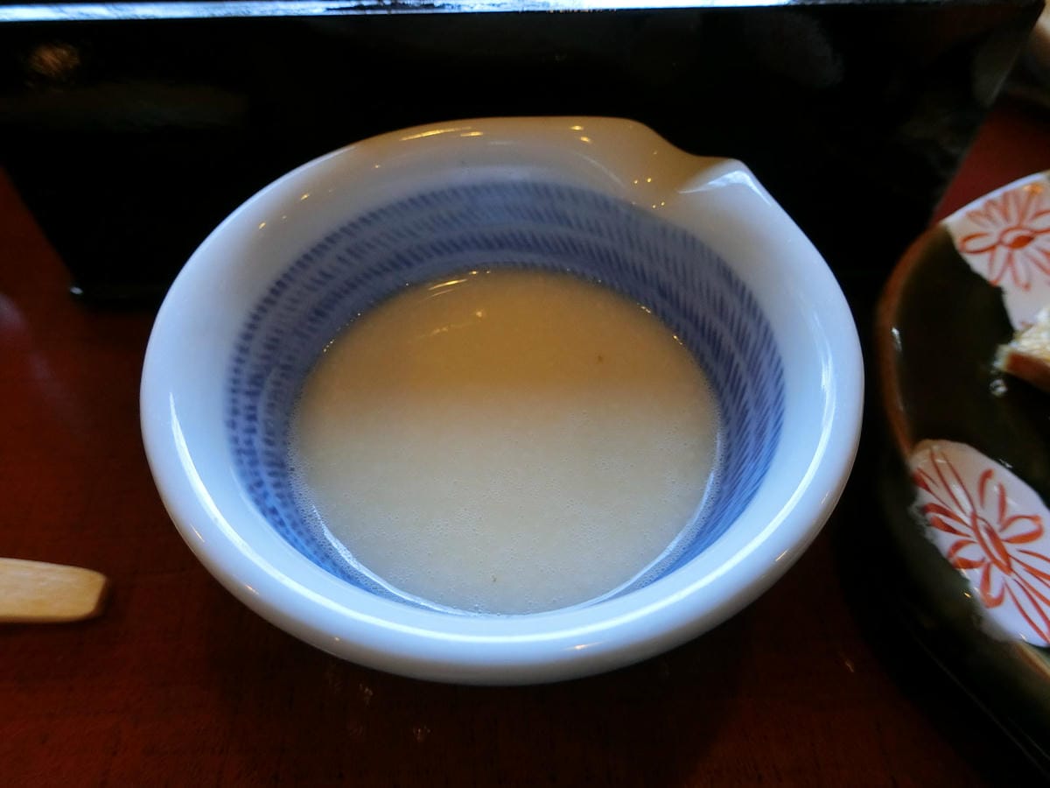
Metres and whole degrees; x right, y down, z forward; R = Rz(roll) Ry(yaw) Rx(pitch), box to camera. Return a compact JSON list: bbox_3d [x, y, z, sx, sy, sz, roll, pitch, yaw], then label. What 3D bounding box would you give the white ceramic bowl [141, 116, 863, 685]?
[{"bbox_3d":[-0.002,0.002,0.163,0.128,0.061,0.134,0,52,-1],"label":"white ceramic bowl"}]

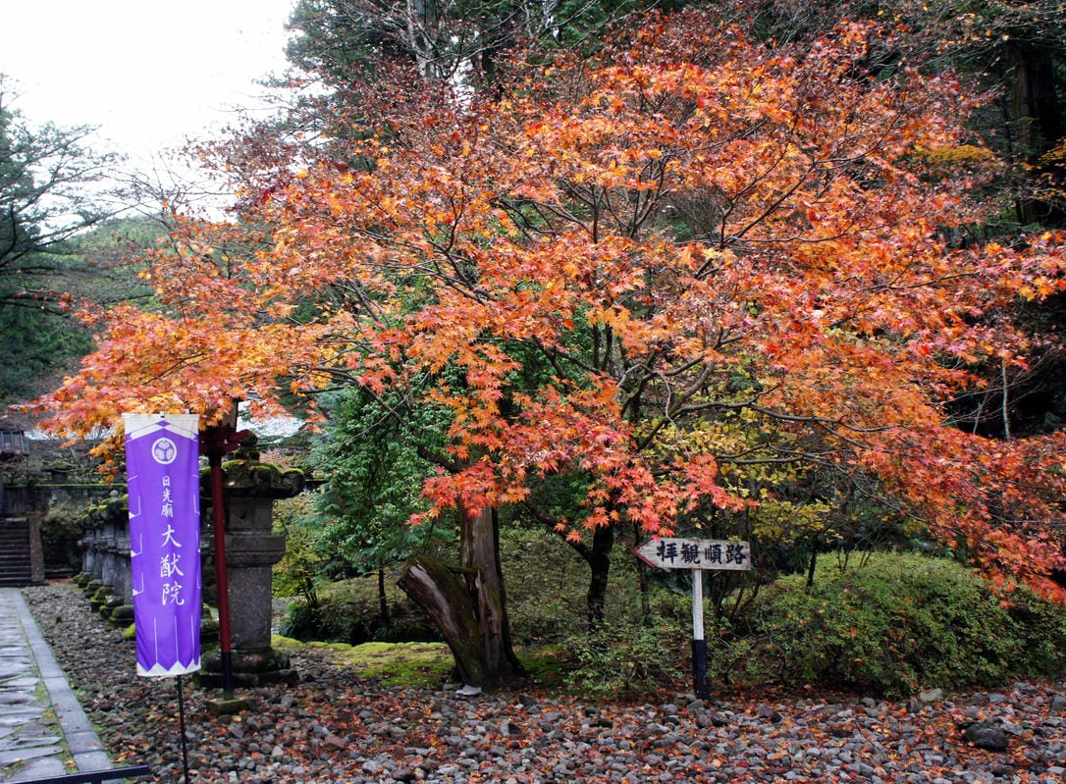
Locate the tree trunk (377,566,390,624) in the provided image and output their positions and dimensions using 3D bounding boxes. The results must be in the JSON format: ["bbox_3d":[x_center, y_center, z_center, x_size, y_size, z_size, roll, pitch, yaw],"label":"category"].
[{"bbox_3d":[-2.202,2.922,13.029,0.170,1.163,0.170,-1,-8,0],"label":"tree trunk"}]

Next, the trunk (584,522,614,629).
[{"bbox_3d":[0.845,2.434,11.502,0.360,1.630,0.300,-1,-8,0],"label":"trunk"}]

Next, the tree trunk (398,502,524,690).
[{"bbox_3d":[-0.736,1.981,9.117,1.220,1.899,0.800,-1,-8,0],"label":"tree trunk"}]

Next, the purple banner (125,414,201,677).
[{"bbox_3d":[-2.219,0.908,5.329,0.430,1.559,0.060,-3,-8,-17],"label":"purple banner"}]

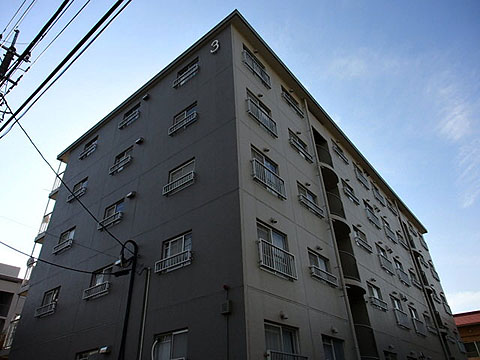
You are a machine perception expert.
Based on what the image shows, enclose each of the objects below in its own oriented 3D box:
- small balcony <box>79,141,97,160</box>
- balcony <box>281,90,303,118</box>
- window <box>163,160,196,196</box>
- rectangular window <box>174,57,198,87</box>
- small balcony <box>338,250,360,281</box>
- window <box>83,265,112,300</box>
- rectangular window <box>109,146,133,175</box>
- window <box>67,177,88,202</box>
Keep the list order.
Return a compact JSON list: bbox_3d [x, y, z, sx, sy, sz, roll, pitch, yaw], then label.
[{"bbox_3d":[-8.047,-1.471,18.272,1.431,0.378,0.135,-26,-41,30],"label":"small balcony"},{"bbox_3d":[2.544,-3.452,16.285,0.151,0.361,1.853,-26,-40,30],"label":"balcony"},{"bbox_3d":[-2.046,-0.086,11.838,1.404,1.019,0.219,-26,-40,30],"label":"window"},{"bbox_3d":[-2.231,-4.540,14.688,1.420,1.020,0.200,-26,-41,30],"label":"rectangular window"},{"bbox_3d":[4.594,3.599,14.299,0.500,1.070,1.750,-26,-40,31],"label":"small balcony"},{"bbox_3d":[-4.874,3.537,12.065,1.420,0.970,0.200,-26,-41,30],"label":"window"},{"bbox_3d":[-5.099,-0.851,15.091,1.420,1.020,0.200,-26,-41,30],"label":"rectangular window"},{"bbox_3d":[-7.924,0.505,16.958,1.431,0.999,0.176,-26,-41,30],"label":"window"}]

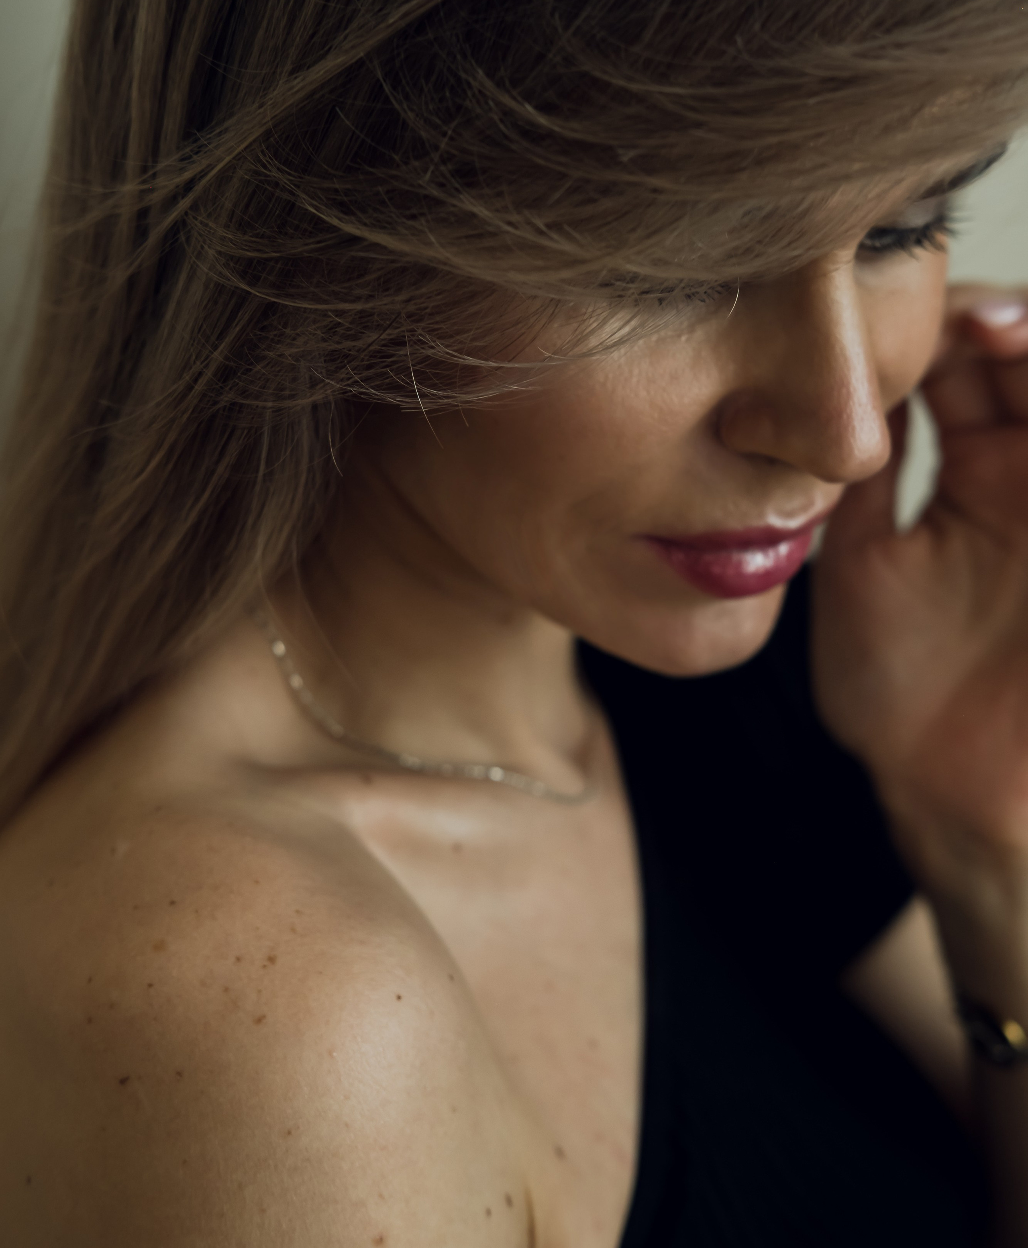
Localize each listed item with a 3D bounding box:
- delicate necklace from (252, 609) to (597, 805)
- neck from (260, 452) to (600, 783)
[{"bbox_3d":[-0.027,0.011,0.660,0.116,0.060,0.112,16,29,32],"label":"delicate necklace"},{"bbox_3d":[-0.026,-0.004,0.642,0.110,0.105,0.105,7,30,-4],"label":"neck"}]

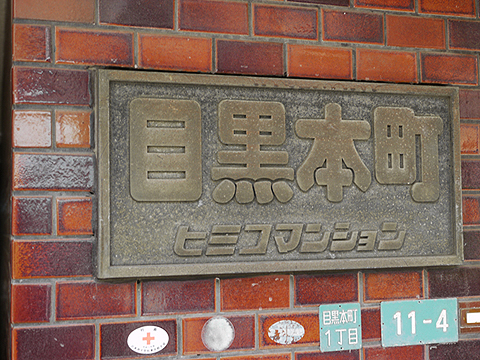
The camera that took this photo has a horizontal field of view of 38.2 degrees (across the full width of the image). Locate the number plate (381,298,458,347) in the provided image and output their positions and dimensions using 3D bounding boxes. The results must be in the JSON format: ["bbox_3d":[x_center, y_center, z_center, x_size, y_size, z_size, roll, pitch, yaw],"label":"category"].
[{"bbox_3d":[0.248,0.195,0.947,0.120,0.060,0.007,0,-4,-18],"label":"number plate"}]

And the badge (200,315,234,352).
[{"bbox_3d":[-0.026,0.190,0.857,0.044,0.044,0.006,0,-4,-18],"label":"badge"}]

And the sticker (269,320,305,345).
[{"bbox_3d":[0.060,0.195,0.886,0.051,0.032,0.004,0,-4,-18],"label":"sticker"}]

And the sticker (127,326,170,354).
[{"bbox_3d":[-0.110,0.192,0.831,0.051,0.034,0.004,0,-4,-18],"label":"sticker"}]

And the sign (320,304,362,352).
[{"bbox_3d":[0.134,0.193,0.909,0.059,0.060,0.007,0,-4,-18],"label":"sign"}]

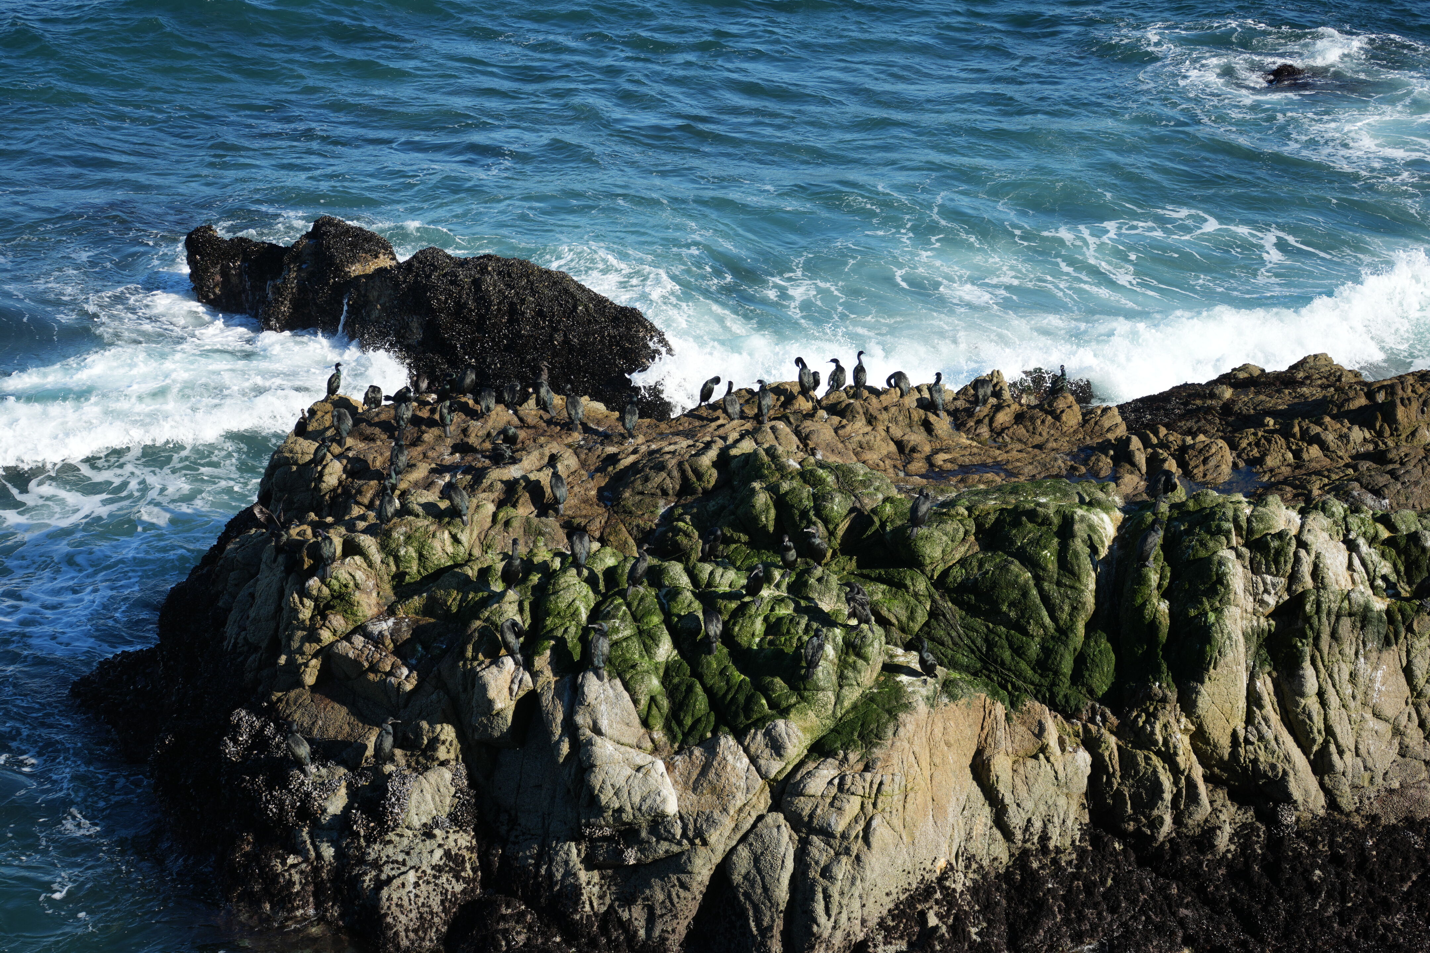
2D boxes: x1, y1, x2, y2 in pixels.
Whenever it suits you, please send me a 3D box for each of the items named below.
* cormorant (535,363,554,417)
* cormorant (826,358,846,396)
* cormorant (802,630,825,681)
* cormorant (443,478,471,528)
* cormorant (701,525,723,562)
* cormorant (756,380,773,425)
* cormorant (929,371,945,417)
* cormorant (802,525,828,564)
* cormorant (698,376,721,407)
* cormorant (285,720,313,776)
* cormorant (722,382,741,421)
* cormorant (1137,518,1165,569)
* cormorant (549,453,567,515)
[{"bbox_3d":[-2.033,-1.041,30.800,0.210,0.570,0.350,-9,22,-23],"label":"cormorant"},{"bbox_3d":[1.667,-1.368,35.500,0.220,0.500,0.360,11,22,28],"label":"cormorant"},{"bbox_3d":[1.116,2.029,29.300,0.220,0.550,0.330,4,18,11],"label":"cormorant"},{"bbox_3d":[-2.787,0.278,28.000,0.210,0.490,0.350,-13,24,-33],"label":"cormorant"},{"bbox_3d":[-0.035,0.834,32.100,0.310,0.430,0.200,14,23,36],"label":"cormorant"},{"bbox_3d":[0.678,-1.017,35.600,0.180,0.570,0.330,-2,18,-5],"label":"cormorant"},{"bbox_3d":[3.014,-1.121,35.000,0.190,0.570,0.350,-5,20,-14],"label":"cormorant"},{"bbox_3d":[1.188,0.799,30.500,0.220,0.460,0.360,13,23,33],"label":"cormorant"},{"bbox_3d":[-0.076,-1.158,35.200,0.320,0.430,0.190,-2,20,-5],"label":"cormorant"},{"bbox_3d":[-4.073,2.655,25.200,0.210,0.480,0.370,-16,25,-37],"label":"cormorant"},{"bbox_3d":[0.225,-1.014,34.700,0.200,0.520,0.340,-5,20,-14],"label":"cormorant"},{"bbox_3d":[4.574,0.700,27.000,0.310,0.490,0.200,-13,24,-33],"label":"cormorant"},{"bbox_3d":[-1.739,0.135,28.500,0.200,0.520,0.340,-6,21,-17],"label":"cormorant"}]

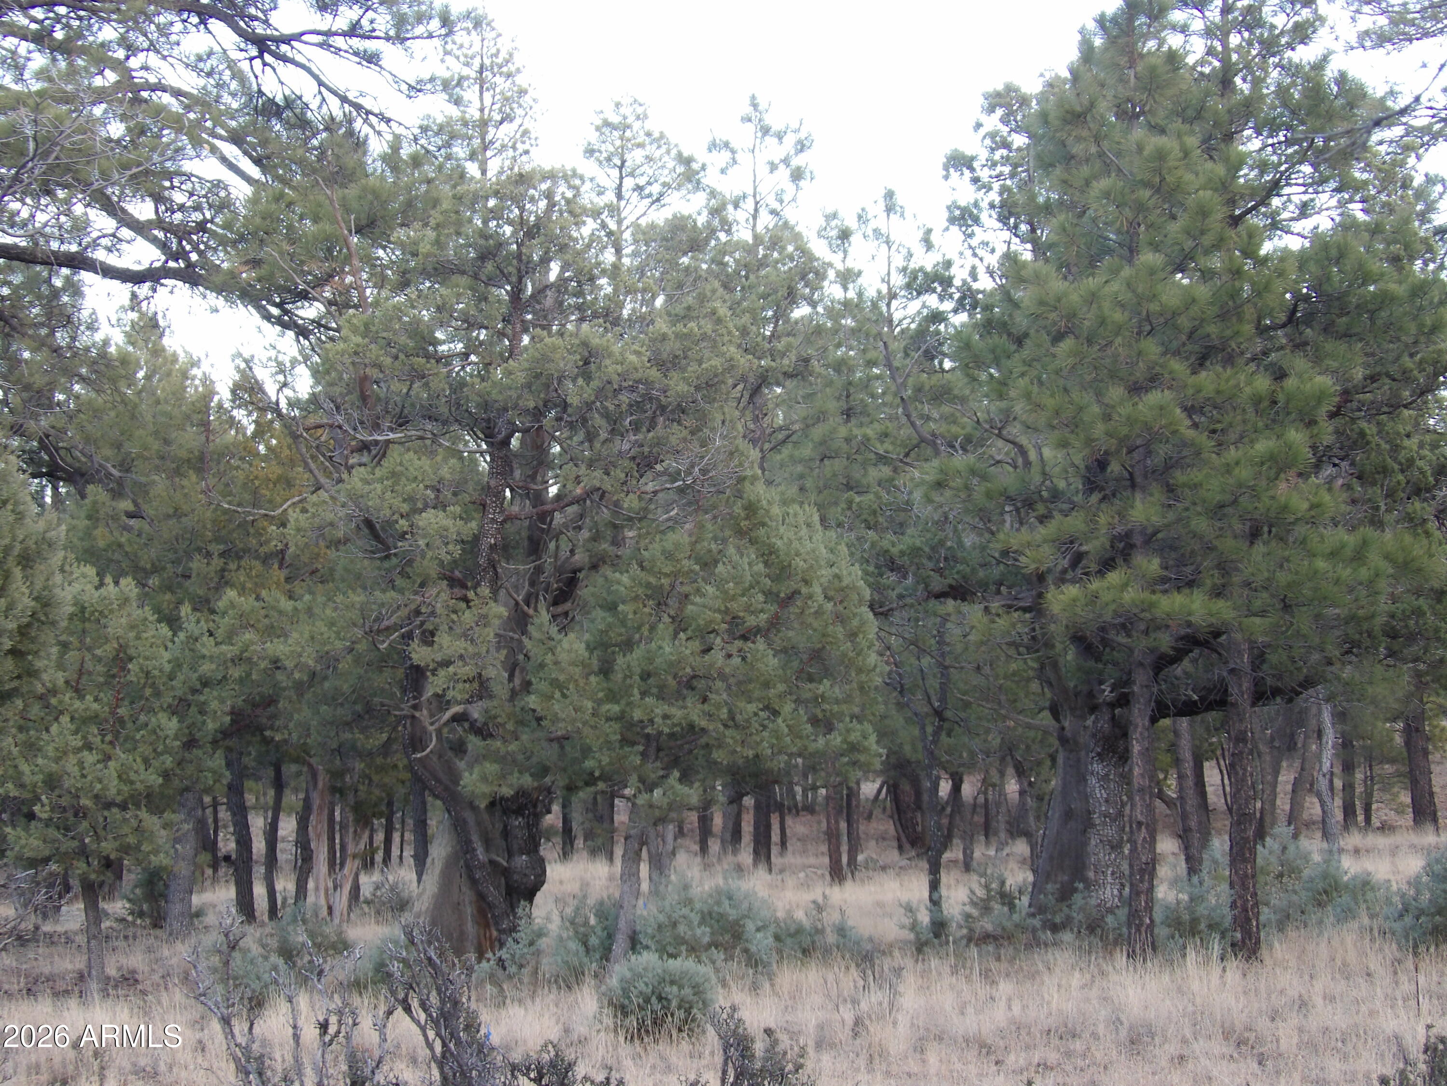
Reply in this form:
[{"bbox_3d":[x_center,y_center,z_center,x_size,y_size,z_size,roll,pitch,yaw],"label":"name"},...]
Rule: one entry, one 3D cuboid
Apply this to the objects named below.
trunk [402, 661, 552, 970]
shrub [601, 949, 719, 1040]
[{"bbox_3d":[-2.076,2.267,36.000,1.200,2.520,1.050,0,-3,0],"label":"trunk"},{"bbox_3d":[-0.408,2.814,26.500,0.730,0.562,0.700,0,-3,0],"label":"shrub"}]

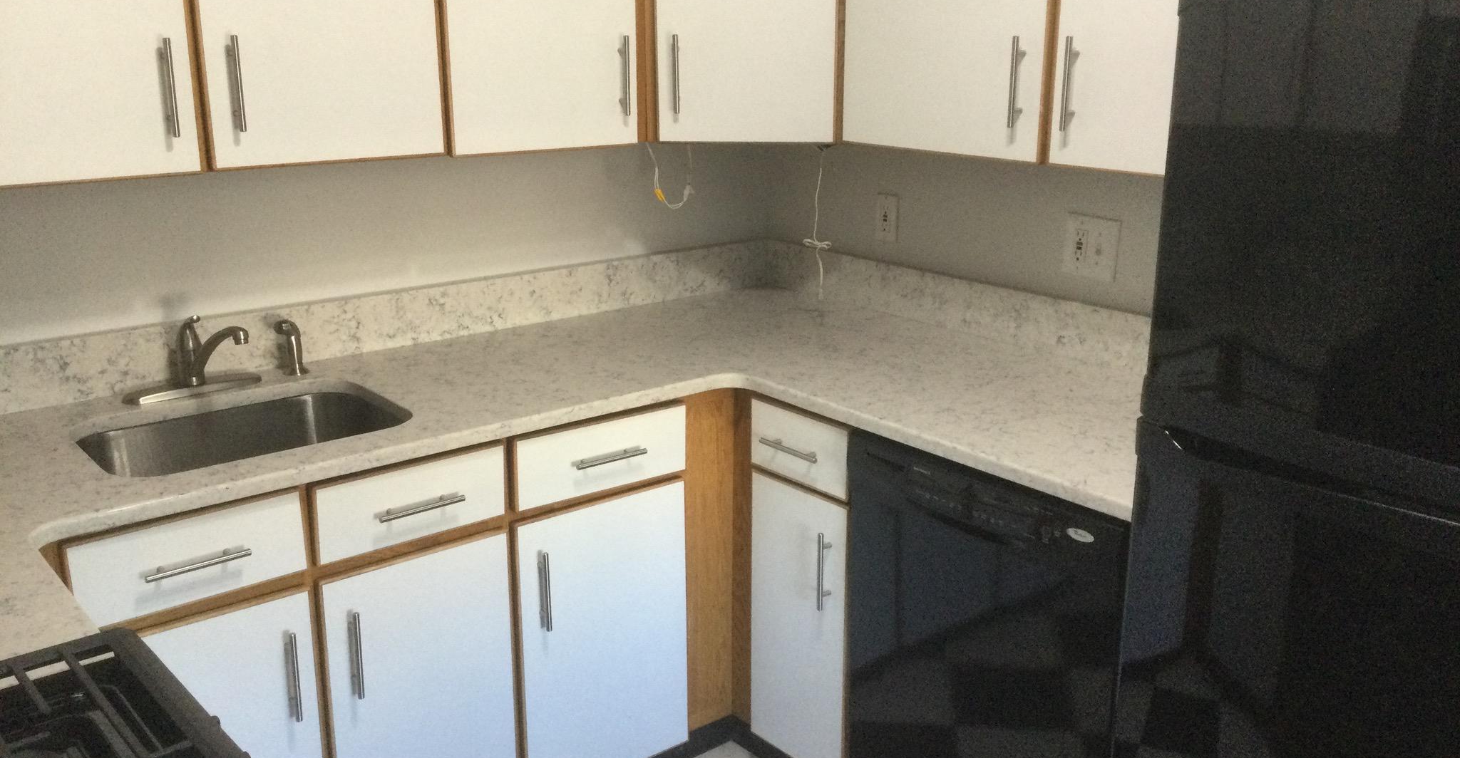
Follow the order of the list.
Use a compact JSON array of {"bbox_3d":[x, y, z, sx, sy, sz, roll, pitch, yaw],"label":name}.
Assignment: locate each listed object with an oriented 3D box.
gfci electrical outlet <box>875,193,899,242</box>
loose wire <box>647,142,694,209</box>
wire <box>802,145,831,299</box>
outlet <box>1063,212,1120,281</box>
[{"bbox_3d":[0.371,-0.383,3.113,0.011,0.113,0.072,-13,20,-39],"label":"gfci electrical outlet"},{"bbox_3d":[-0.130,-0.458,2.930,0.115,0.155,0.050,-13,20,-39],"label":"loose wire"},{"bbox_3d":[0.197,-0.342,2.867,0.063,0.342,0.030,1,15,4],"label":"wire"},{"bbox_3d":[0.741,-0.270,2.694,0.011,0.126,0.124,-13,20,-39],"label":"outlet"}]

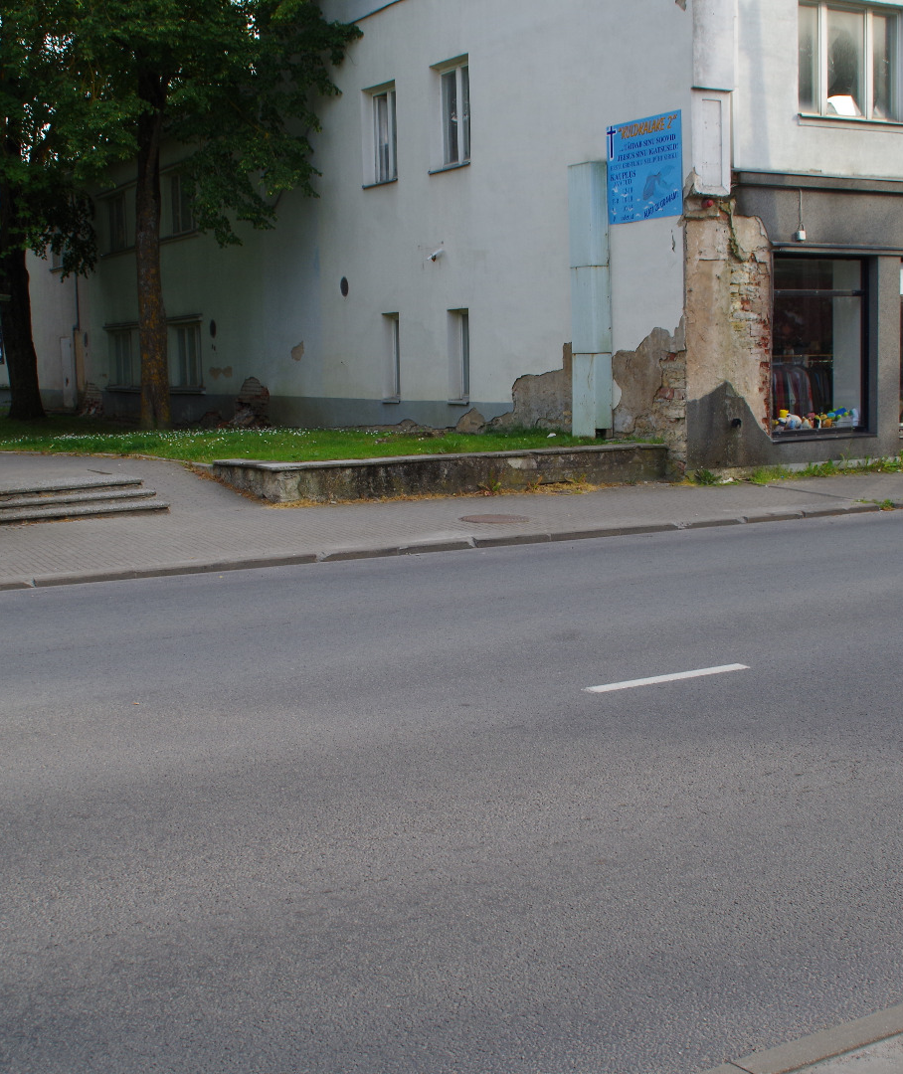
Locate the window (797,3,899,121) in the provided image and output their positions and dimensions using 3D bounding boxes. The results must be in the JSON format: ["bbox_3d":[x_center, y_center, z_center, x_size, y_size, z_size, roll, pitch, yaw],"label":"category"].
[{"bbox_3d":[4.963,-5.951,20.305,1.910,1.404,0.150,-5,7,-32],"label":"window"}]

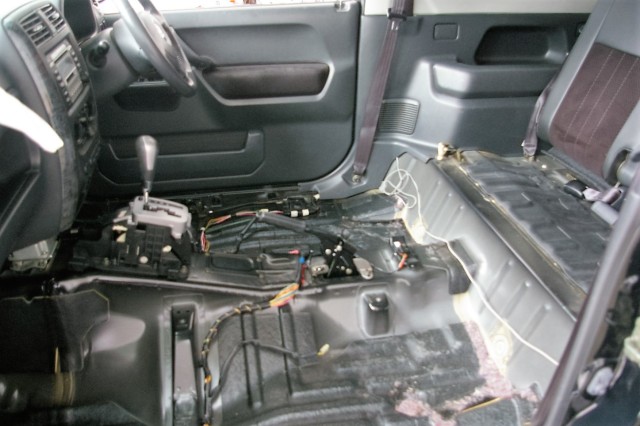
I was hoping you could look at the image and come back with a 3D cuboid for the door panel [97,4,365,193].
[{"bbox_3d":[-0.324,-0.371,1.626,0.930,0.610,0.090,-6,33,-12],"label":"door panel"}]

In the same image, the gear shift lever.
[{"bbox_3d":[-0.375,-0.091,1.036,0.047,0.170,0.043,2,31,-16],"label":"gear shift lever"}]

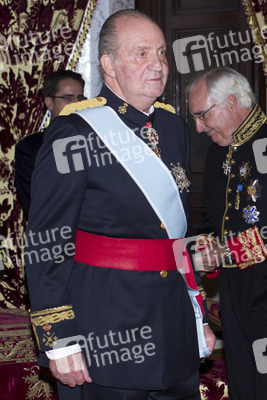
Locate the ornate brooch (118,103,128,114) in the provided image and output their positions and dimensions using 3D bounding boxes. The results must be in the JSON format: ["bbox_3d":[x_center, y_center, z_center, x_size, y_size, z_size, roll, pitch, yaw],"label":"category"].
[{"bbox_3d":[-0.030,-0.266,2.580,0.023,0.033,0.005,35,-2,10],"label":"ornate brooch"}]

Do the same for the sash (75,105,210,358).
[{"bbox_3d":[0.018,0.095,2.510,0.400,0.730,0.290,-5,7,-40],"label":"sash"}]

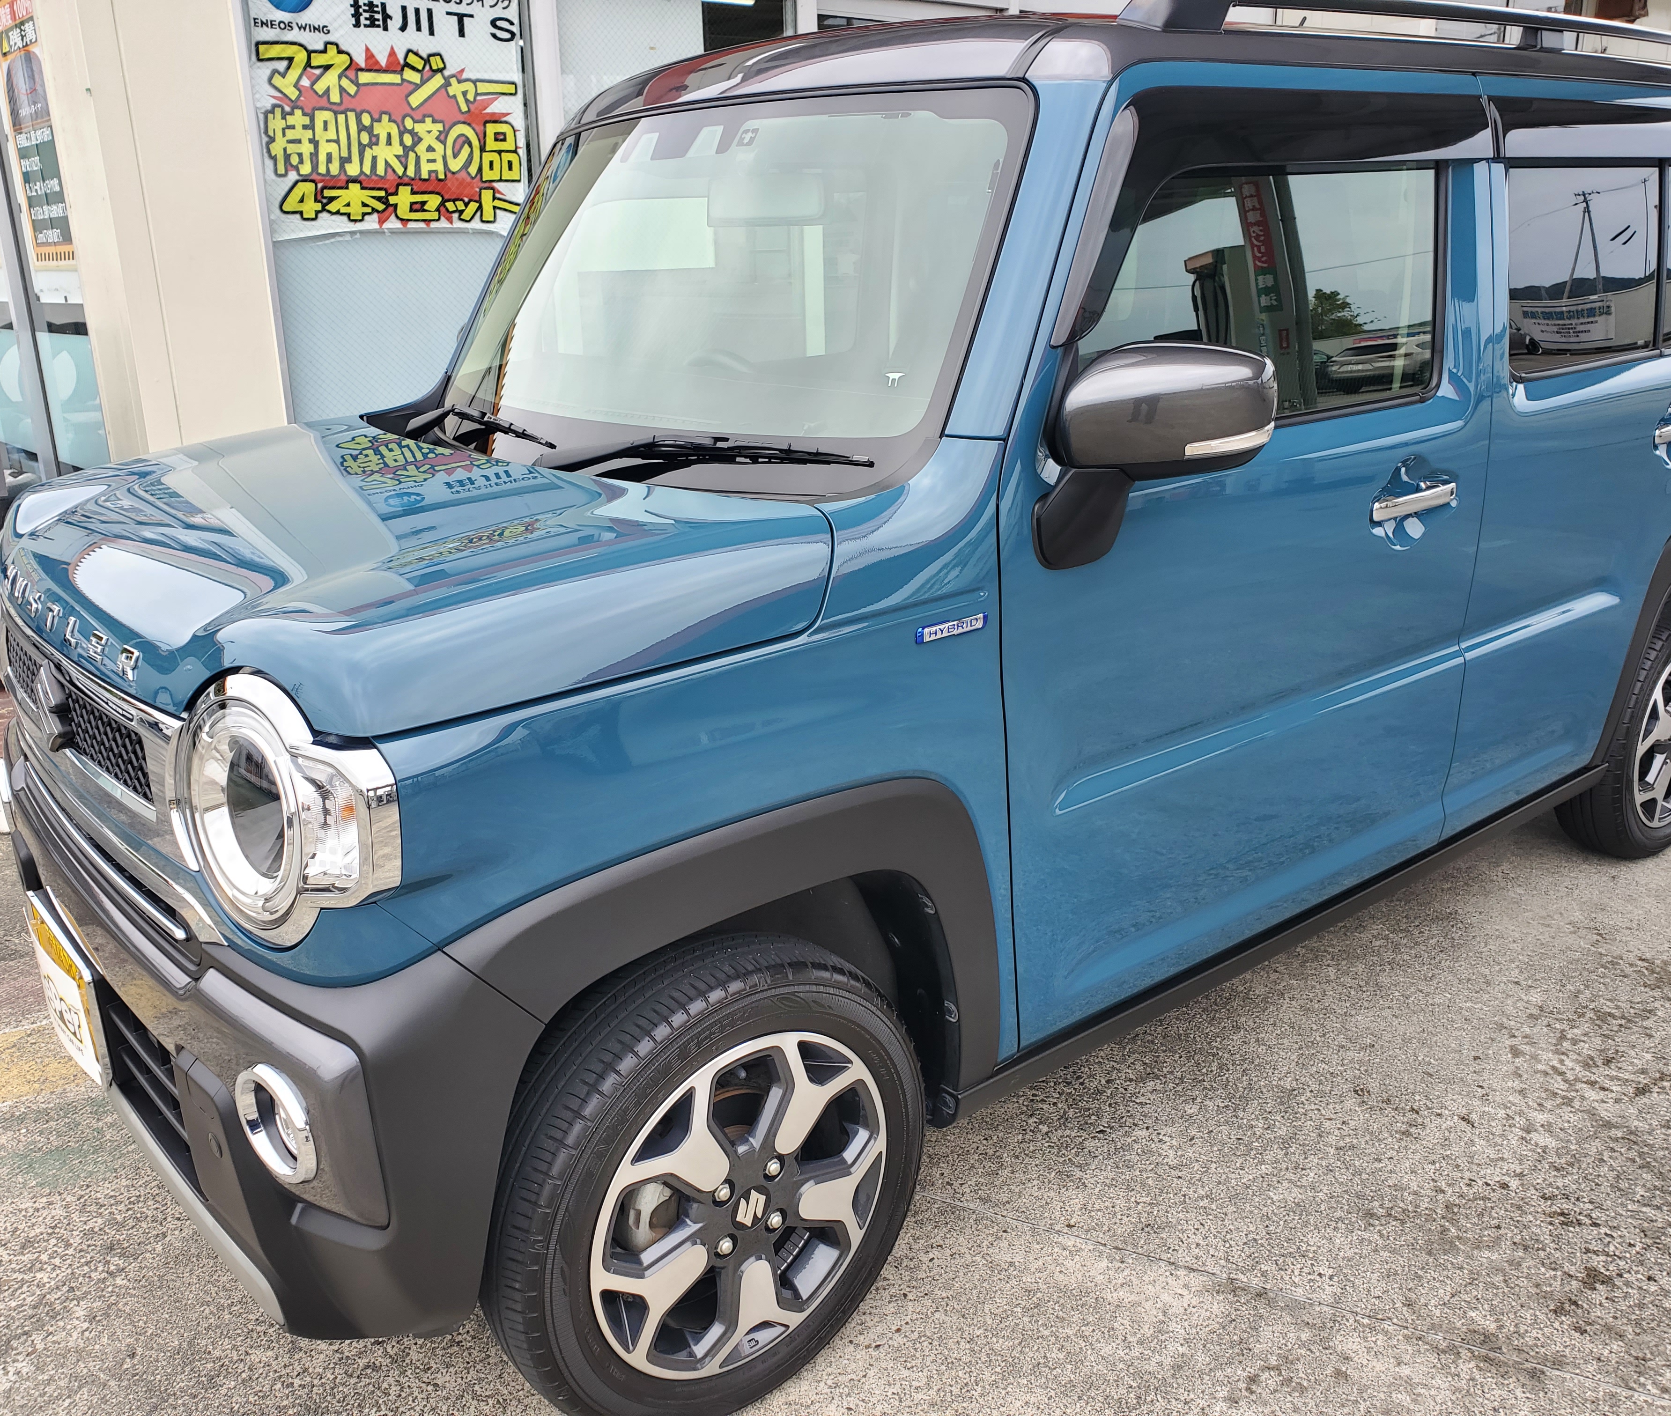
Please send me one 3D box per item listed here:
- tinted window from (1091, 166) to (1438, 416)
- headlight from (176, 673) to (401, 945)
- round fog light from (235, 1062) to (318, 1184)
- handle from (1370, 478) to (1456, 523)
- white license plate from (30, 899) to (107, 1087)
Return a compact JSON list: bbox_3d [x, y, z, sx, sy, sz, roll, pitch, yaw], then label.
[{"bbox_3d":[0.598,-0.568,1.942,0.880,0.350,0.040,-15,15,-36],"label":"tinted window"},{"bbox_3d":[-0.530,0.107,1.342,0.140,0.270,0.295,-17,23,-41],"label":"headlight"},{"bbox_3d":[-0.557,0.413,1.417,0.117,0.117,0.045,13,23,40],"label":"round fog light"},{"bbox_3d":[0.874,-0.319,2.170,0.222,0.036,0.045,-15,21,-36],"label":"handle"},{"bbox_3d":[-0.964,0.353,1.786,0.025,0.162,0.330,-15,21,-36],"label":"white license plate"}]

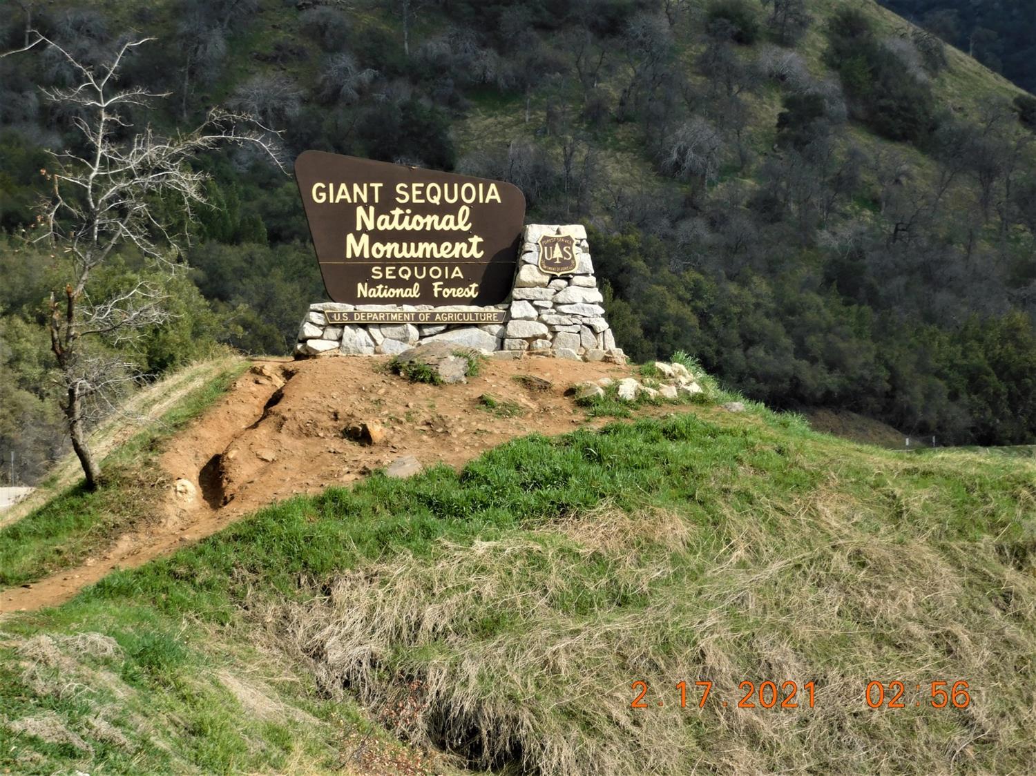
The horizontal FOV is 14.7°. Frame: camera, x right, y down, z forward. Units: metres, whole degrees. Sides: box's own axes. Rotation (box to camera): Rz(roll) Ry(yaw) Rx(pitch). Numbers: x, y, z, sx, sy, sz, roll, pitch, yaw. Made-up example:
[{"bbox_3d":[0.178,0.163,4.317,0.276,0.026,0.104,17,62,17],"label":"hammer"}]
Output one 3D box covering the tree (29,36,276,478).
[{"bbox_3d":[-4.197,-1.455,46.200,2.950,5.200,2.600,0,-1,0],"label":"tree"}]

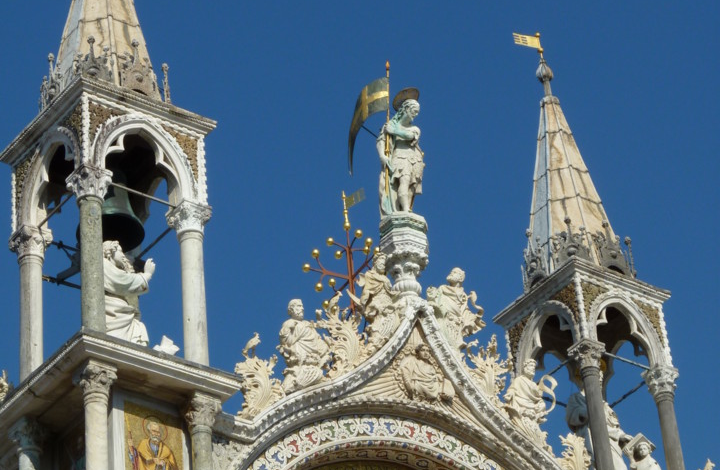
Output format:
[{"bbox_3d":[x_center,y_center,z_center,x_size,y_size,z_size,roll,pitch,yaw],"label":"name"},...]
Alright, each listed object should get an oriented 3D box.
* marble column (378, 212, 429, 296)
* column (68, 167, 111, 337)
[{"bbox_3d":[0.656,0.301,38.385,0.648,1.161,0.648,19,-41,-32],"label":"marble column"},{"bbox_3d":[-3.348,0.339,32.644,0.430,2.500,0.430,19,-41,-31],"label":"column"}]

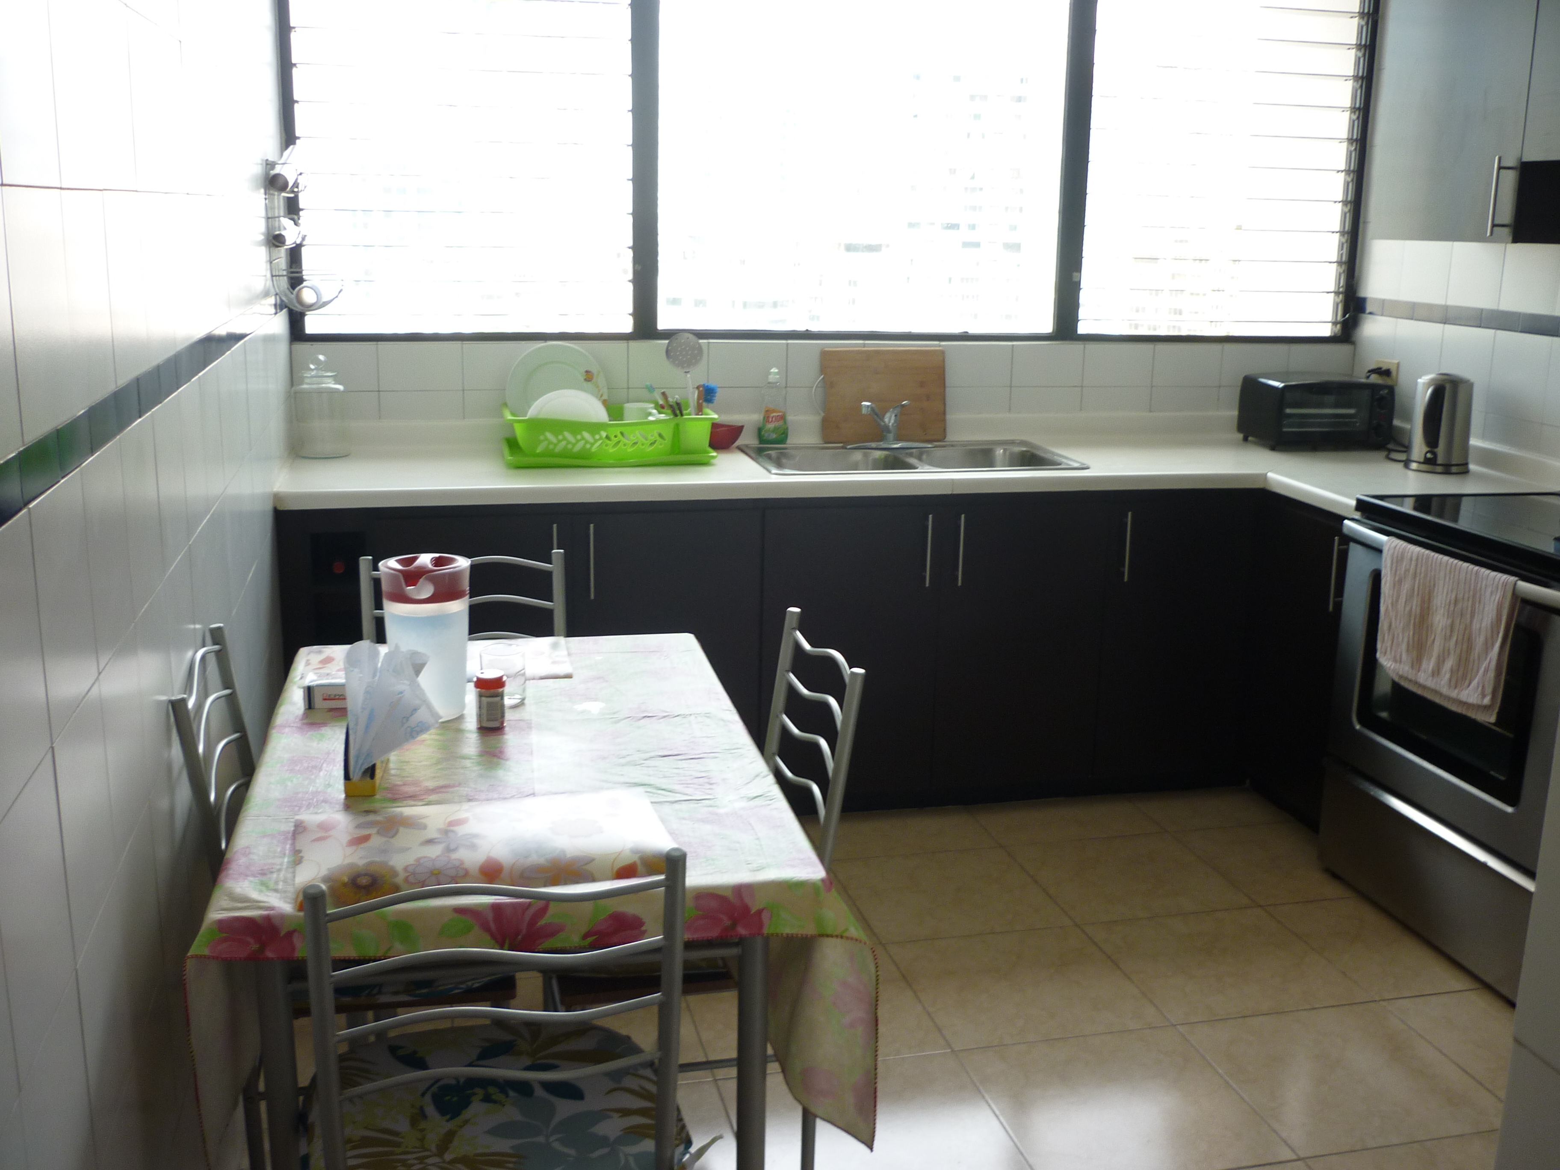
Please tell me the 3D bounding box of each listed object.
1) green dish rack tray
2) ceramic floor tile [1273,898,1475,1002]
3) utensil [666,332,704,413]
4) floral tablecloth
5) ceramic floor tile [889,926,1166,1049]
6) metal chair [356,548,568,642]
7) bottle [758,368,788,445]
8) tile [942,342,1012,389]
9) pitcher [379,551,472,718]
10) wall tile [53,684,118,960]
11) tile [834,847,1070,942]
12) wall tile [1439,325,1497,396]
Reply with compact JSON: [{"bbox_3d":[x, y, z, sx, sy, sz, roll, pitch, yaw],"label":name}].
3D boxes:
[{"bbox_3d":[-0.438,-0.383,3.771,0.520,0.130,0.320,-2,14,-14],"label":"green dish rack tray"},{"bbox_3d":[1.355,0.776,3.213,0.437,0.010,0.437,-2,14,-13],"label":"ceramic floor tile"},{"bbox_3d":[-0.224,-0.493,3.805,0.097,0.305,0.040,-14,17,-10],"label":"utensil"},{"bbox_3d":[-0.382,0.393,2.194,0.765,0.365,1.080,-2,14,-13],"label":"floral tablecloth"},{"bbox_3d":[0.503,0.824,3.073,0.446,0.010,0.446,-2,14,-13],"label":"ceramic floor tile"},{"bbox_3d":[-0.570,0.421,2.764,0.400,0.885,0.460,-2,14,-12],"label":"metal chair"},{"bbox_3d":[-0.015,-0.486,4.064,0.075,0.209,0.050,-2,14,-14],"label":"bottle"},{"bbox_3d":[0.577,-0.645,4.367,0.218,0.126,0.010,-2,14,-12],"label":"tile"},{"bbox_3d":[-0.531,0.077,2.236,0.132,0.225,0.136,1,14,0],"label":"pitcher"},{"bbox_3d":[-0.688,0.228,1.470,0.010,0.220,0.226,-2,14,-13],"label":"wall tile"},{"bbox_3d":[0.399,0.719,3.494,0.446,0.010,0.446,-2,14,-13],"label":"tile"},{"bbox_3d":[1.856,-0.589,4.024,0.010,0.207,0.207,-2,14,-13],"label":"wall tile"}]

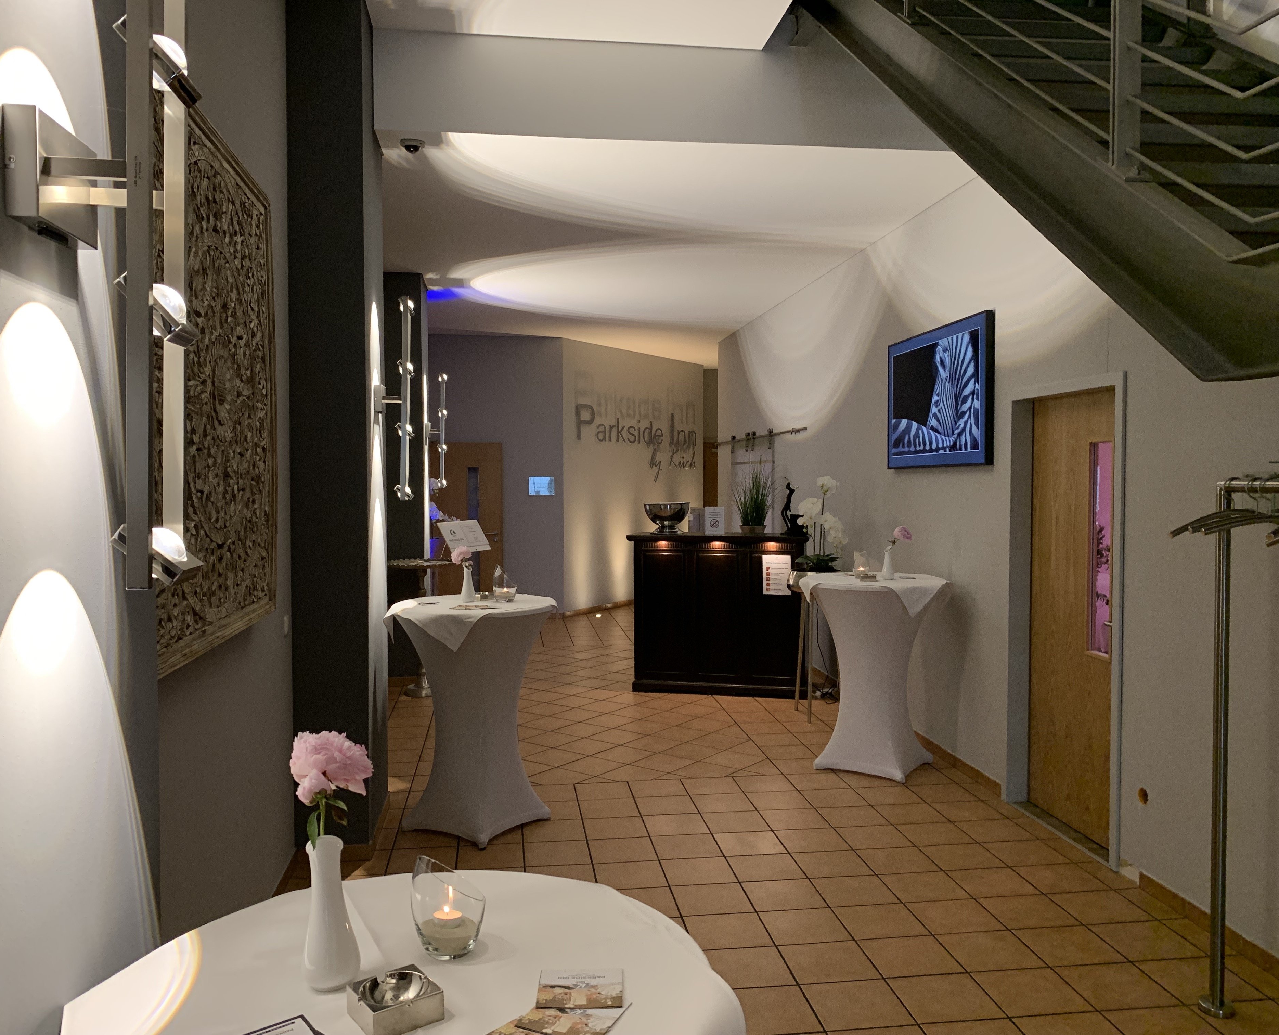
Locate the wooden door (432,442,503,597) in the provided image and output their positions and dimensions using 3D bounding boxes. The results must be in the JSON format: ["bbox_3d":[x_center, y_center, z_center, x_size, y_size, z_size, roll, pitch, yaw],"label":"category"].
[{"bbox_3d":[-2.132,0.169,12.695,0.930,2.130,0.080,0,2,-7],"label":"wooden door"}]

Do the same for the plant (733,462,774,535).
[{"bbox_3d":[0.916,-0.151,8.310,0.360,0.590,0.360,0,2,0],"label":"plant"}]

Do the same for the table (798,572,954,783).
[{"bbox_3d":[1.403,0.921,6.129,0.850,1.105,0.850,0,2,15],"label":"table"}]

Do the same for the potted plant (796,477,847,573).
[{"bbox_3d":[1.295,0.062,7.388,0.370,0.700,0.350,0,2,0],"label":"potted plant"}]

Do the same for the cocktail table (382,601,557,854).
[{"bbox_3d":[-0.797,0.969,5.093,0.820,1.100,0.820,0,2,0],"label":"cocktail table"}]

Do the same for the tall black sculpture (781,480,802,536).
[{"bbox_3d":[1.181,-0.070,7.993,0.190,0.440,0.130,0,2,13],"label":"tall black sculpture"}]

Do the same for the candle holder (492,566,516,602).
[{"bbox_3d":[-0.673,0.327,5.174,0.119,0.175,0.119,0,2,0],"label":"candle holder"}]

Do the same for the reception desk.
[{"bbox_3d":[0.657,0.767,8.378,1.420,1.250,0.600,0,2,13],"label":"reception desk"}]

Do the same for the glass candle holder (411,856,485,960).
[{"bbox_3d":[-0.244,0.492,1.319,0.093,0.130,0.093,0,2,0],"label":"glass candle holder"}]

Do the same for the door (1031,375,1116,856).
[{"bbox_3d":[2.128,0.464,4.998,0.060,2.100,0.900,0,2,-7],"label":"door"}]

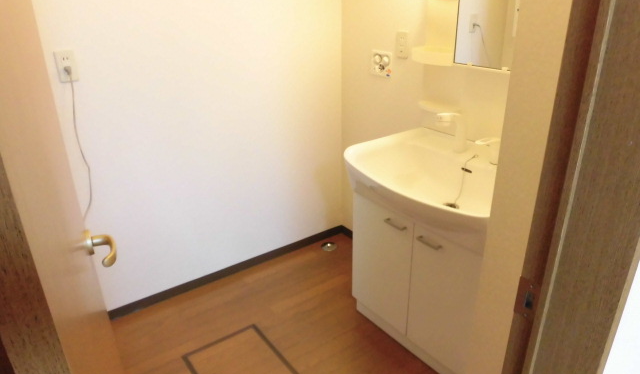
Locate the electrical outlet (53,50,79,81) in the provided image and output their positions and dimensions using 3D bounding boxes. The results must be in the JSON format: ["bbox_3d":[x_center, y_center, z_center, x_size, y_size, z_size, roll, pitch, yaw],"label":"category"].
[{"bbox_3d":[-0.997,-0.475,1.752,0.071,0.118,0.014,-17,28,-32],"label":"electrical outlet"}]

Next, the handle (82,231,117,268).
[{"bbox_3d":[-0.469,0.133,0.961,0.055,0.054,0.118,-12,25,-23],"label":"handle"}]

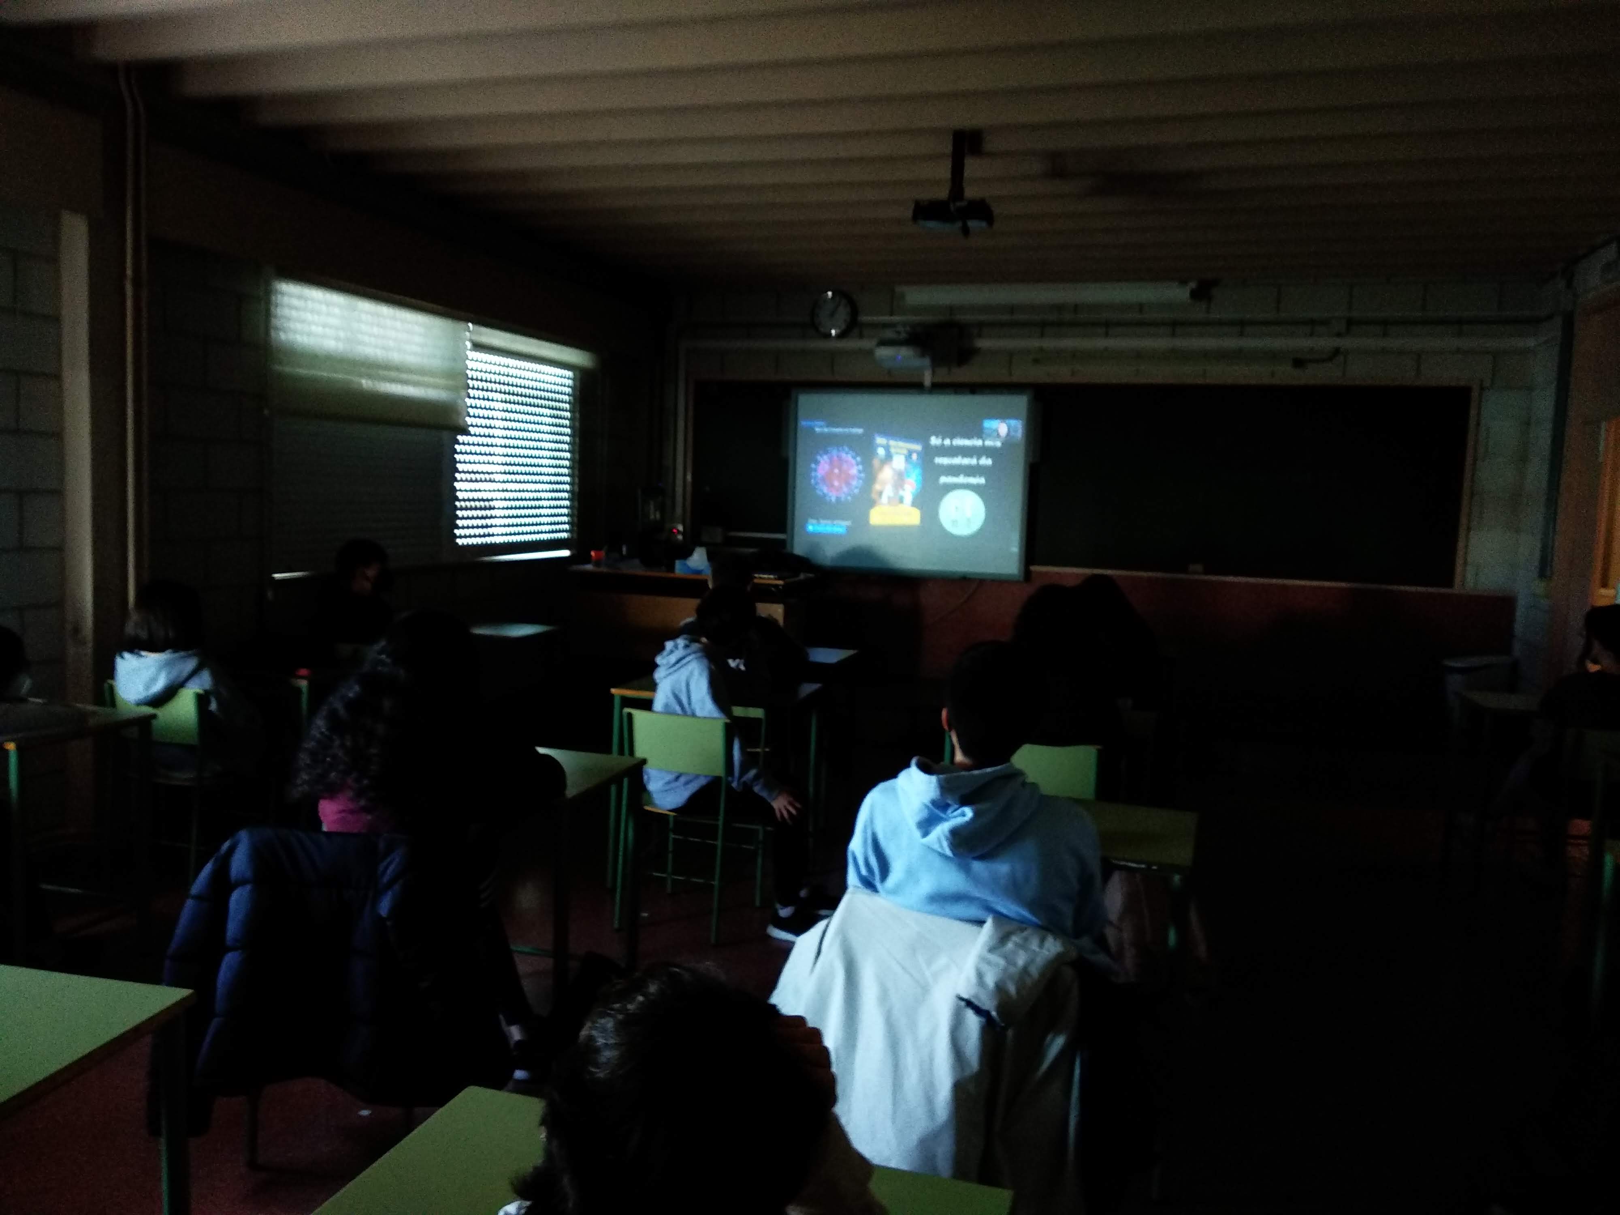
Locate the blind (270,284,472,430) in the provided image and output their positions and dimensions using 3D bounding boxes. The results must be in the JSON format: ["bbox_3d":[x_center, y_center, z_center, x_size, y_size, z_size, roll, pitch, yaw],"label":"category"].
[{"bbox_3d":[-2.068,-1.167,5.864,0.060,0.570,1.420,4,6,18],"label":"blind"}]

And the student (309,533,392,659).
[{"bbox_3d":[-1.973,0.267,5.619,0.460,1.200,0.600,8,8,43],"label":"student"}]

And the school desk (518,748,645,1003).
[{"bbox_3d":[-0.857,0.787,3.229,0.690,0.745,0.500,4,6,18],"label":"school desk"}]

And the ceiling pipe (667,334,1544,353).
[{"bbox_3d":[1.624,-1.682,7.713,5.350,0.085,0.080,4,6,18],"label":"ceiling pipe"}]

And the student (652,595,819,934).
[{"bbox_3d":[-0.278,0.529,4.321,0.740,1.200,0.470,0,6,-17],"label":"student"}]

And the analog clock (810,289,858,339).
[{"bbox_3d":[0.167,-1.966,8.151,0.320,0.320,0.050,4,6,18],"label":"analog clock"}]

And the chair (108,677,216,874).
[{"bbox_3d":[-2.171,0.618,4.355,0.400,0.760,0.460,4,6,18],"label":"chair"}]

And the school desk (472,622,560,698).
[{"bbox_3d":[-1.627,0.473,5.959,0.690,0.745,0.500,4,6,18],"label":"school desk"}]

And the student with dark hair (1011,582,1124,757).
[{"bbox_3d":[0.797,0.521,4.063,0.460,1.220,0.660,3,6,10],"label":"student with dark hair"}]

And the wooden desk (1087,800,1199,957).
[{"bbox_3d":[0.578,0.906,3.050,0.690,0.765,0.490,4,6,18],"label":"wooden desk"}]

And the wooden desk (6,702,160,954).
[{"bbox_3d":[-2.506,0.720,3.832,0.690,0.765,0.480,4,6,18],"label":"wooden desk"}]

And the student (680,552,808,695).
[{"bbox_3d":[-0.253,0.362,5.263,0.480,1.210,0.660,4,6,18],"label":"student"}]

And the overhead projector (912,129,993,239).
[{"bbox_3d":[0.546,-1.576,4.552,0.320,0.390,0.270,4,6,18],"label":"overhead projector"}]

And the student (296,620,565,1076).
[{"bbox_3d":[-0.920,0.616,2.997,0.520,1.250,0.720,6,7,33],"label":"student"}]

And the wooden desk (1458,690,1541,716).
[{"bbox_3d":[3.109,0.789,5.072,0.690,0.765,0.490,4,6,18],"label":"wooden desk"}]

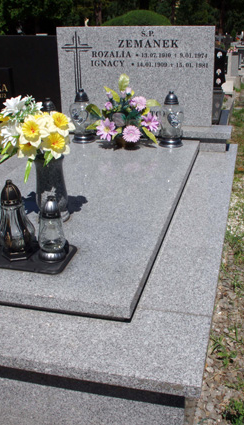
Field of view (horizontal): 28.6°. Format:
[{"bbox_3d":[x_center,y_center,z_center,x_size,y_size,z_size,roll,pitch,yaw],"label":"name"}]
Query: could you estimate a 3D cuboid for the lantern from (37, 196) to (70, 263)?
[{"bbox_3d":[-0.296,0.062,1.994,0.119,0.267,0.119,5,21,14],"label":"lantern"}]

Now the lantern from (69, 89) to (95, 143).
[{"bbox_3d":[-0.259,-0.634,3.166,0.150,0.340,0.150,-1,24,1],"label":"lantern"}]

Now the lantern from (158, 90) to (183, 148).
[{"bbox_3d":[0.313,-0.585,3.021,0.150,0.335,0.150,5,25,14],"label":"lantern"}]

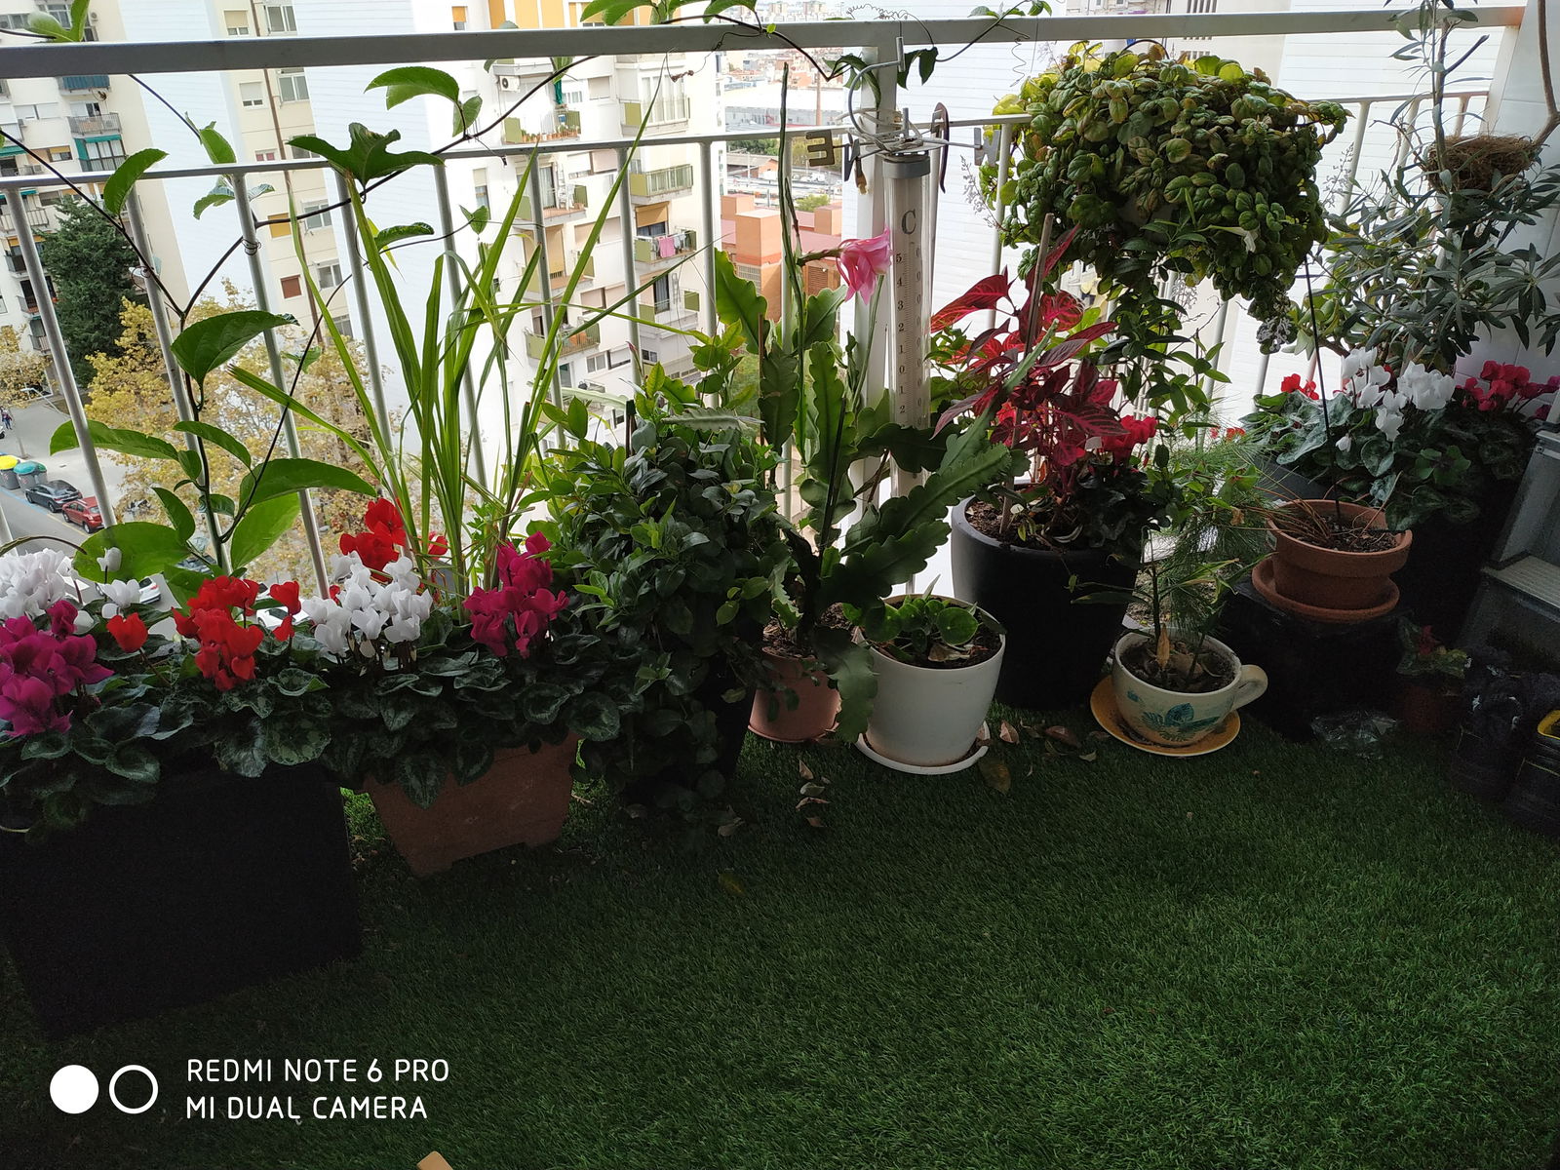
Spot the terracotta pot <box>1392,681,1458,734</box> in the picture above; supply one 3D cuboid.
[{"bbox_3d":[1.058,0.181,1.779,0.105,0.098,0.105,18,34,31],"label":"terracotta pot"}]

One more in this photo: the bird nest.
[{"bbox_3d":[1.180,-0.712,1.819,0.165,0.078,0.165,-11,29,-19],"label":"bird nest"}]

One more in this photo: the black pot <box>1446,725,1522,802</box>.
[{"bbox_3d":[1.059,0.267,1.630,0.094,0.090,0.094,19,34,34],"label":"black pot"}]

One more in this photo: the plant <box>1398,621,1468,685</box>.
[{"bbox_3d":[1.065,0.115,1.764,0.105,0.085,0.090,17,32,31],"label":"plant"}]

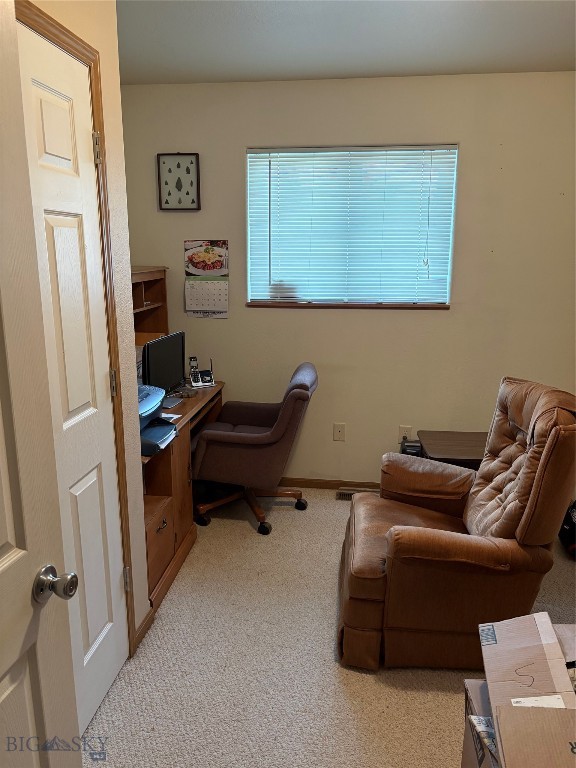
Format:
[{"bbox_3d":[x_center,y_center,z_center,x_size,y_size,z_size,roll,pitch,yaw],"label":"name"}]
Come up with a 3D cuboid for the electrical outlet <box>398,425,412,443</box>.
[{"bbox_3d":[0.736,0.320,3.603,0.071,0.116,0.009,2,13,7],"label":"electrical outlet"}]

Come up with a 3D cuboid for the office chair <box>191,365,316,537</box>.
[{"bbox_3d":[-0.192,0.314,3.321,0.740,0.910,0.630,2,13,7],"label":"office chair"}]

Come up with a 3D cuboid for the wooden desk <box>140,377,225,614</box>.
[{"bbox_3d":[-0.785,0.472,3.094,0.610,0.700,1.340,2,13,7],"label":"wooden desk"}]

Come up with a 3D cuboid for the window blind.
[{"bbox_3d":[0.353,-0.912,3.369,1.190,0.880,0.040,2,13,7],"label":"window blind"}]

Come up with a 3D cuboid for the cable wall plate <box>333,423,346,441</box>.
[{"bbox_3d":[0.326,0.308,3.653,0.071,0.116,0.007,2,13,7],"label":"cable wall plate"}]

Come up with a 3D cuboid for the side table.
[{"bbox_3d":[1.044,0.563,3.323,0.560,0.440,0.480,2,13,7],"label":"side table"}]

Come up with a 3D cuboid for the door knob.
[{"bbox_3d":[-0.418,0.369,1.054,0.062,0.066,0.066,3,14,9],"label":"door knob"}]

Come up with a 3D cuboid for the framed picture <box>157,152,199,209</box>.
[{"bbox_3d":[-0.646,-1.194,3.414,0.256,0.322,0.020,2,13,7],"label":"framed picture"}]

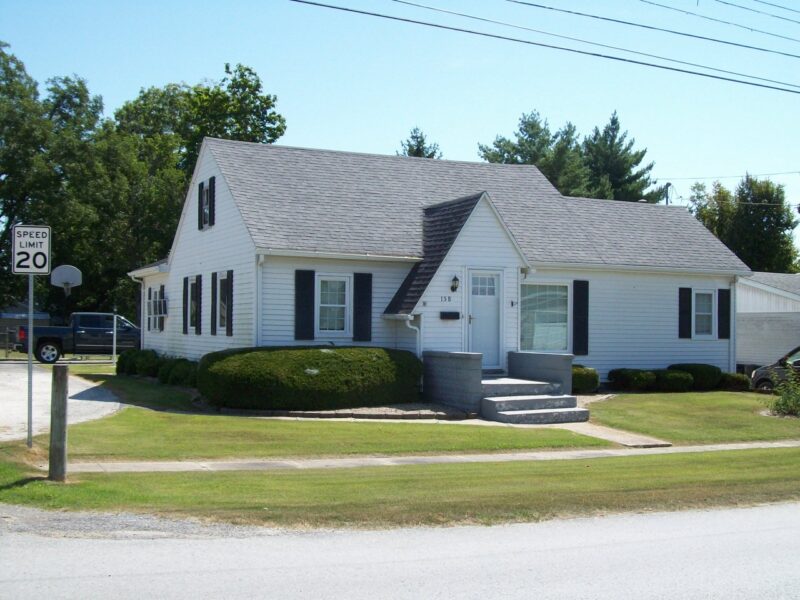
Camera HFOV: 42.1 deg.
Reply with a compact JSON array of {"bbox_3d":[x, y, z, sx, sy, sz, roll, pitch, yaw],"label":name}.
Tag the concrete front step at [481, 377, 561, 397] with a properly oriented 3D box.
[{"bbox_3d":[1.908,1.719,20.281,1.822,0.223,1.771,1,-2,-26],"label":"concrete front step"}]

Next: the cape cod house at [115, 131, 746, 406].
[{"bbox_3d":[0.543,-0.675,27.515,12.852,5.951,12.448,1,-2,-26],"label":"cape cod house"}]

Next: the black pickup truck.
[{"bbox_3d":[-11.594,1.464,39.679,5.840,1.880,2.030,1,-2,-26],"label":"black pickup truck"}]

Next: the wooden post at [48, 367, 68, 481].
[{"bbox_3d":[-3.502,1.258,10.674,0.165,1.194,0.165,1,-2,-26],"label":"wooden post"}]

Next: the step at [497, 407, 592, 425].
[{"bbox_3d":[2.578,2.103,18.757,1.892,0.187,0.526,1,-2,-26],"label":"step"}]

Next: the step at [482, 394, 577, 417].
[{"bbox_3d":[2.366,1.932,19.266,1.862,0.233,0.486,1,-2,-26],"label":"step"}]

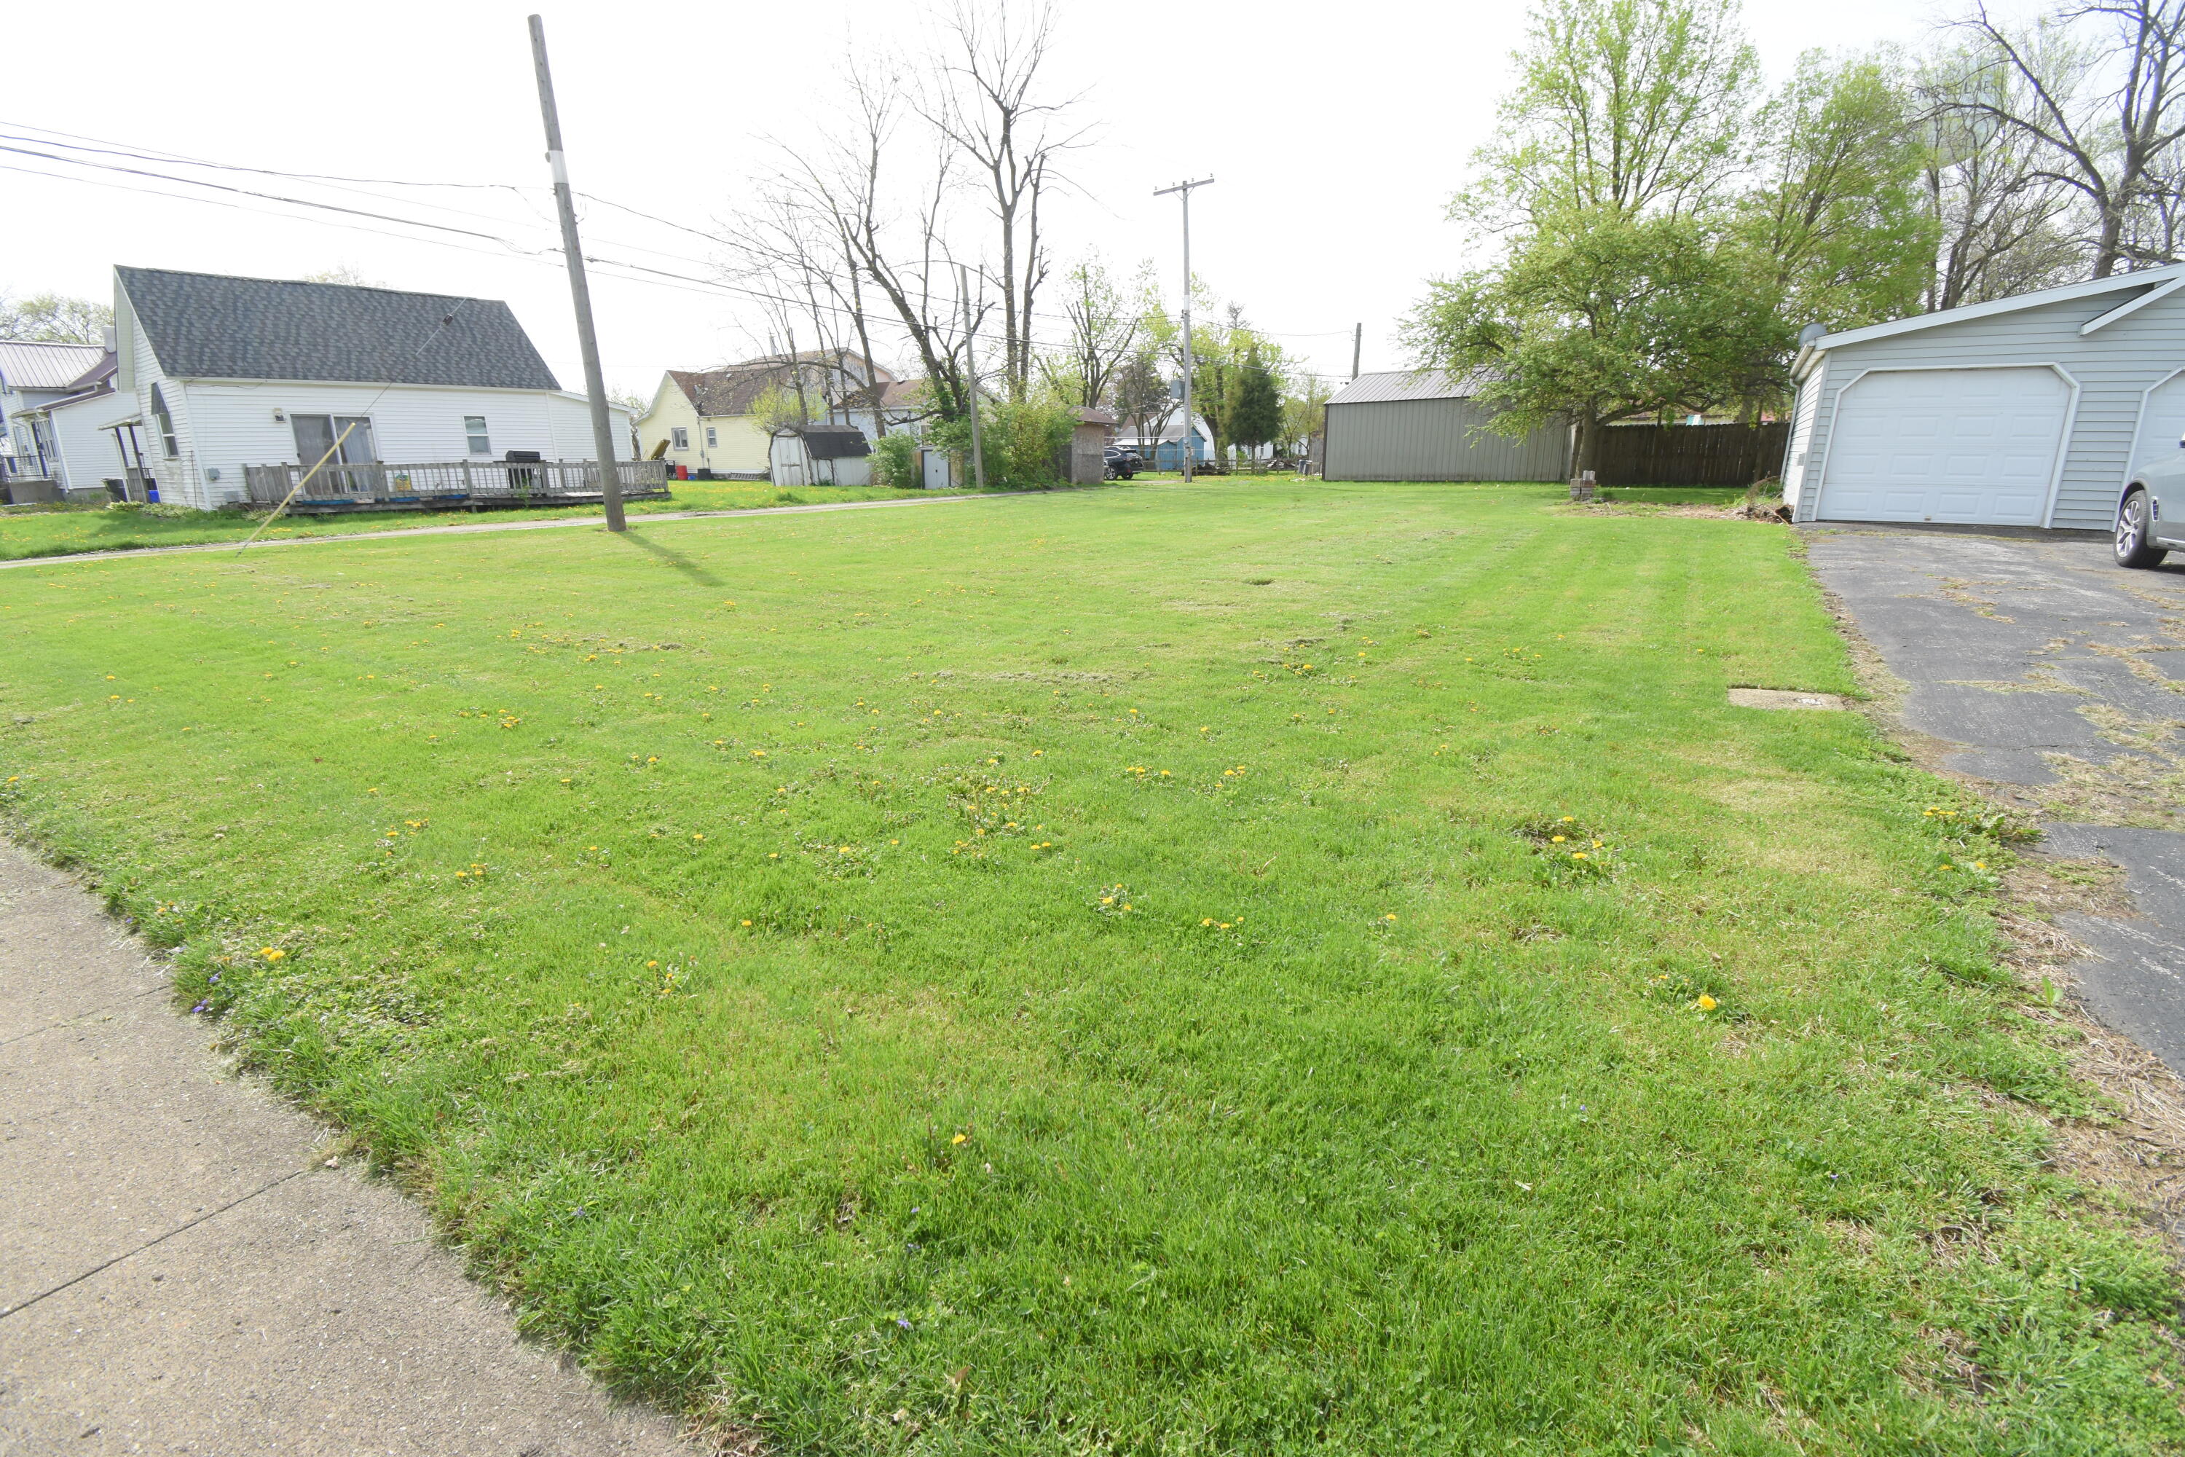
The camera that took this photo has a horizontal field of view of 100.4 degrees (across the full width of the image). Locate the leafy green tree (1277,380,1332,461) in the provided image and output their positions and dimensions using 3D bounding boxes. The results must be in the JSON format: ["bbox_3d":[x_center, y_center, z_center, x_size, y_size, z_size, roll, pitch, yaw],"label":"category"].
[{"bbox_3d":[12.449,-17.914,54.130,4.000,5.610,4.000,0,17,0],"label":"leafy green tree"}]

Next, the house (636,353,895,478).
[{"bbox_3d":[-17.000,-16.345,47.604,8.800,6.200,11.200,15,23,41],"label":"house"}]

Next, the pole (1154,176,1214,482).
[{"bbox_3d":[3.557,-14.666,34.214,2.600,10.490,0.300,13,23,41],"label":"pole"}]

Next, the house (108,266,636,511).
[{"bbox_3d":[-21.800,-10.436,28.706,8.400,6.100,11.000,15,23,41],"label":"house"}]

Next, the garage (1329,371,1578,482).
[{"bbox_3d":[14.400,-11.491,34.552,9.300,4.100,4.800,16,23,43],"label":"garage"}]

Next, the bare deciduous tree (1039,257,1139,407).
[{"bbox_3d":[-0.191,-16.437,42.037,4.700,9.610,4.500,0,17,0],"label":"bare deciduous tree"}]

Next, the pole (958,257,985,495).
[{"bbox_3d":[-4.087,-11.834,30.894,0.250,7.220,0.250,-3,17,1],"label":"pole"}]

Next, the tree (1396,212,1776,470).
[{"bbox_3d":[11.800,-8.874,21.865,8.200,6.370,7.800,8,19,26],"label":"tree"}]

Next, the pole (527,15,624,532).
[{"bbox_3d":[-8.953,-7.607,15.874,0.330,8.140,0.330,-1,17,0],"label":"pole"}]

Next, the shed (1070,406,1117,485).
[{"bbox_3d":[-0.200,-11.034,35.527,2.300,2.800,2.300,-11,20,-33],"label":"shed"}]

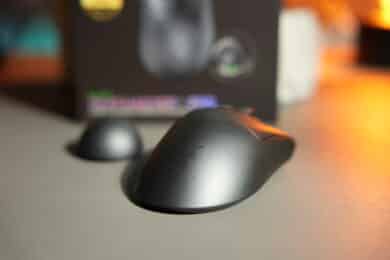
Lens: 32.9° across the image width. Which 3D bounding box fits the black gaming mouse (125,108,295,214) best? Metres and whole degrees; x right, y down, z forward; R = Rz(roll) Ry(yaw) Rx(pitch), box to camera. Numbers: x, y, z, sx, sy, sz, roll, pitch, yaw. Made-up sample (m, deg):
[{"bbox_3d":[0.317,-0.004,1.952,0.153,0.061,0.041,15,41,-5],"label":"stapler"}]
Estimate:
[{"bbox_3d":[0.014,0.008,0.420,0.068,0.044,0.127,9,20,26],"label":"black gaming mouse"}]

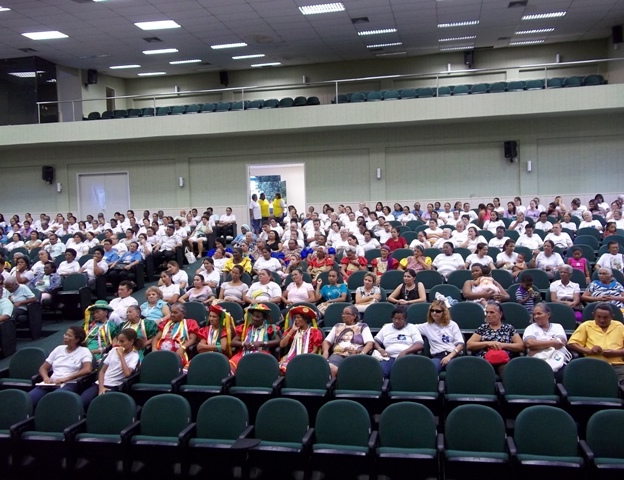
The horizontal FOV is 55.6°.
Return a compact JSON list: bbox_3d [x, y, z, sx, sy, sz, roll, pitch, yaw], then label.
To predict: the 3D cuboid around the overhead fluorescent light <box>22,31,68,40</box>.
[{"bbox_3d":[-8.136,-6.280,18.110,1.220,0.100,0.620,-1,3,12],"label":"overhead fluorescent light"}]

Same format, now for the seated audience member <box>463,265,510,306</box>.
[{"bbox_3d":[2.477,0.991,8.365,0.620,1.237,0.800,-1,3,11],"label":"seated audience member"}]

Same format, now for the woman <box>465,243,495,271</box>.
[{"bbox_3d":[2.949,0.670,10.292,0.520,1.205,0.780,-1,3,11],"label":"woman"}]

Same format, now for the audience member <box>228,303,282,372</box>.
[{"bbox_3d":[-0.693,1.376,6.894,0.580,1.218,0.800,-1,3,15],"label":"audience member"}]

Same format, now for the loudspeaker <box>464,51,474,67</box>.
[{"bbox_3d":[5.985,-6.902,22.475,0.360,0.580,0.340,0,9,27],"label":"loudspeaker"}]

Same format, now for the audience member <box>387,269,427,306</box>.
[{"bbox_3d":[1.348,1.022,8.355,0.530,1.173,0.800,-1,3,17],"label":"audience member"}]

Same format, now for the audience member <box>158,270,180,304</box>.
[{"bbox_3d":[-2.338,1.087,9.187,0.460,1.165,0.750,-1,3,12],"label":"audience member"}]

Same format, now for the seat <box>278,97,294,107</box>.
[{"bbox_3d":[-0.850,-4.204,19.269,0.530,0.920,0.580,-1,3,12],"label":"seat"}]

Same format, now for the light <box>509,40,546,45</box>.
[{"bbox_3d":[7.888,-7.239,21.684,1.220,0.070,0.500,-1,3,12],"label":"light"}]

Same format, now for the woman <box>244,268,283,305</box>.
[{"bbox_3d":[-0.749,1.056,8.800,0.560,1.198,0.800,-1,3,17],"label":"woman"}]

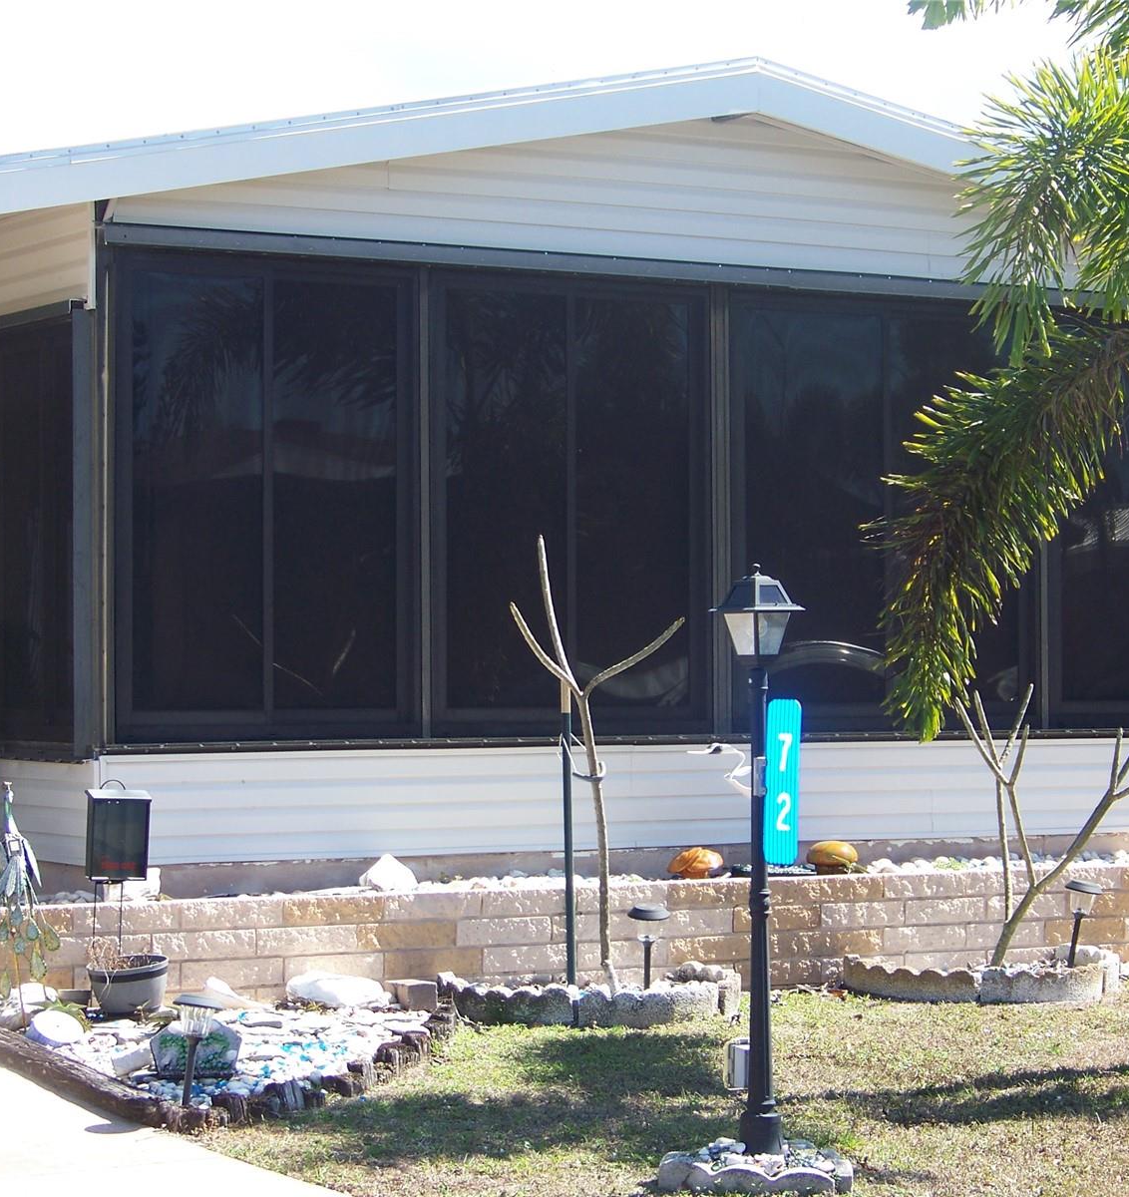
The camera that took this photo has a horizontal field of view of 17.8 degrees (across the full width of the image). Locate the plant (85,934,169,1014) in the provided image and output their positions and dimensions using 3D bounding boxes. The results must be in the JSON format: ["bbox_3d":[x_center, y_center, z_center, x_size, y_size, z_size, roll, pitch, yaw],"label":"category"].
[{"bbox_3d":[-1.495,1.286,12.300,0.290,0.265,0.280,0,-1,0],"label":"plant"}]

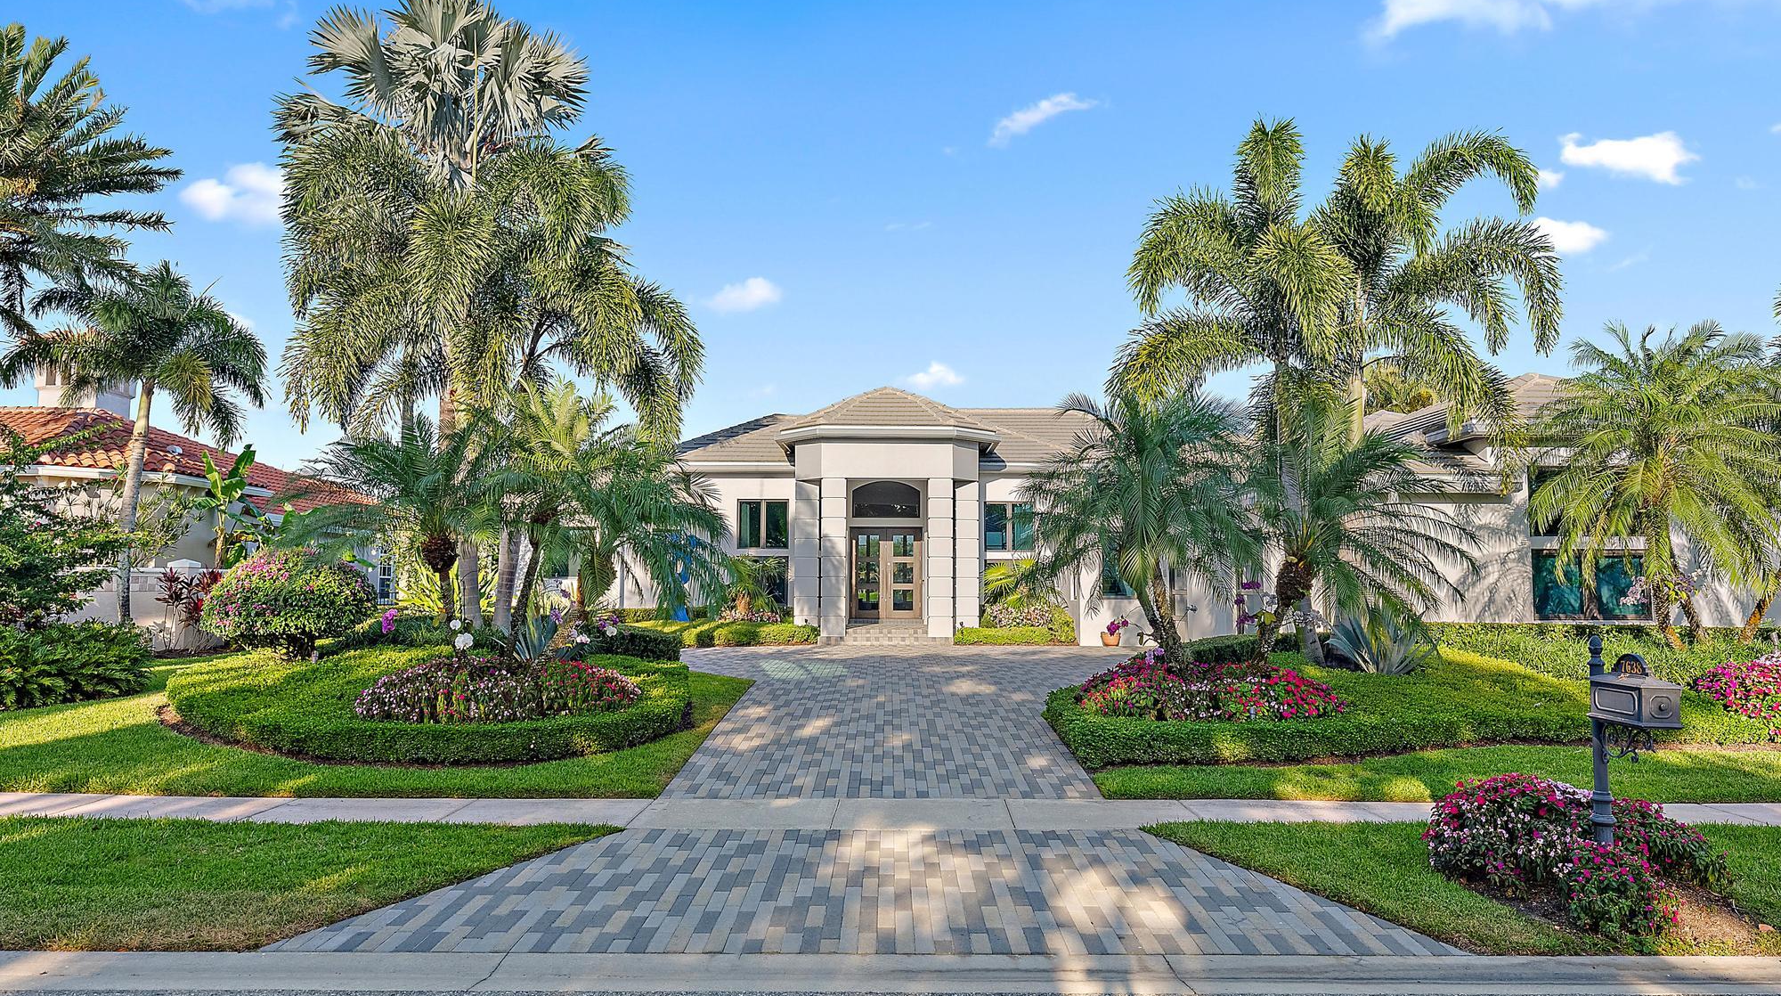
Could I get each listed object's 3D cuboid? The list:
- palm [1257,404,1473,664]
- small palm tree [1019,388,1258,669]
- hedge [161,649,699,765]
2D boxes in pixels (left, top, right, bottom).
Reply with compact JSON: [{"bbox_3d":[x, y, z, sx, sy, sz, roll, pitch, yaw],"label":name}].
[{"bbox_3d":[6.779,0.587,17.203,3.360,3.990,3.300,0,-4,0],"label":"palm"},{"bbox_3d":[3.543,0.497,16.909,3.240,4.080,3.300,0,-4,0],"label":"small palm tree"},{"bbox_3d":[-6.350,2.735,16.544,7.500,0.880,7.200,0,-4,0],"label":"hedge"}]

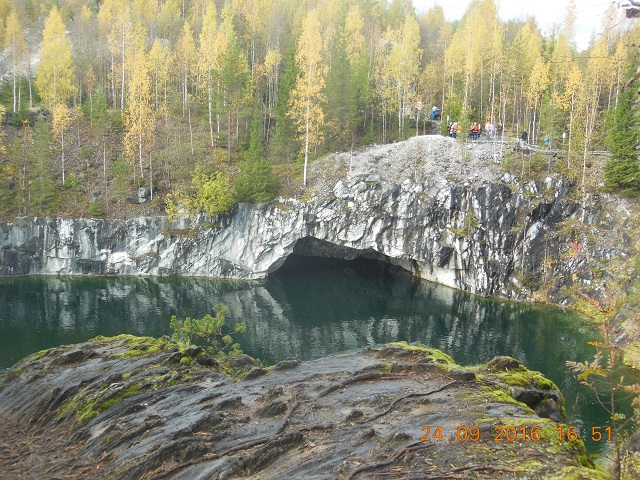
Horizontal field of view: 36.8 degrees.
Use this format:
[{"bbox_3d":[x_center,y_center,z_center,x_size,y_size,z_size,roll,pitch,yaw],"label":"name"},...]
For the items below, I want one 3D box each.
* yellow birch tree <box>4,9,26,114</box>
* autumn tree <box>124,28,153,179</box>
[{"bbox_3d":[-31.820,-18.550,100.460,2.300,10.690,2.230,-2,9,-17],"label":"yellow birch tree"},{"bbox_3d":[-17.080,-12.940,90.500,2.640,14.540,2.560,-1,9,-11],"label":"autumn tree"}]

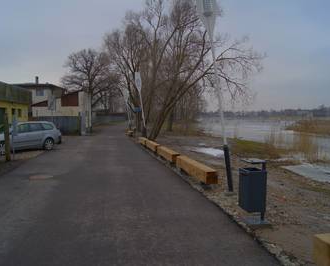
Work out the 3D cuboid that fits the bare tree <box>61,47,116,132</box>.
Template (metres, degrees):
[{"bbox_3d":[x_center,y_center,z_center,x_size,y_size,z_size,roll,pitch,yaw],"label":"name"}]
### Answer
[{"bbox_3d":[-7.180,-3.857,28.316,5.200,7.810,5.000,0,4,0],"label":"bare tree"}]

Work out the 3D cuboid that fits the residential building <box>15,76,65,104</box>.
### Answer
[{"bbox_3d":[-17.300,-3.731,39.345,7.500,6.200,8.000,-1,4,-9],"label":"residential building"}]

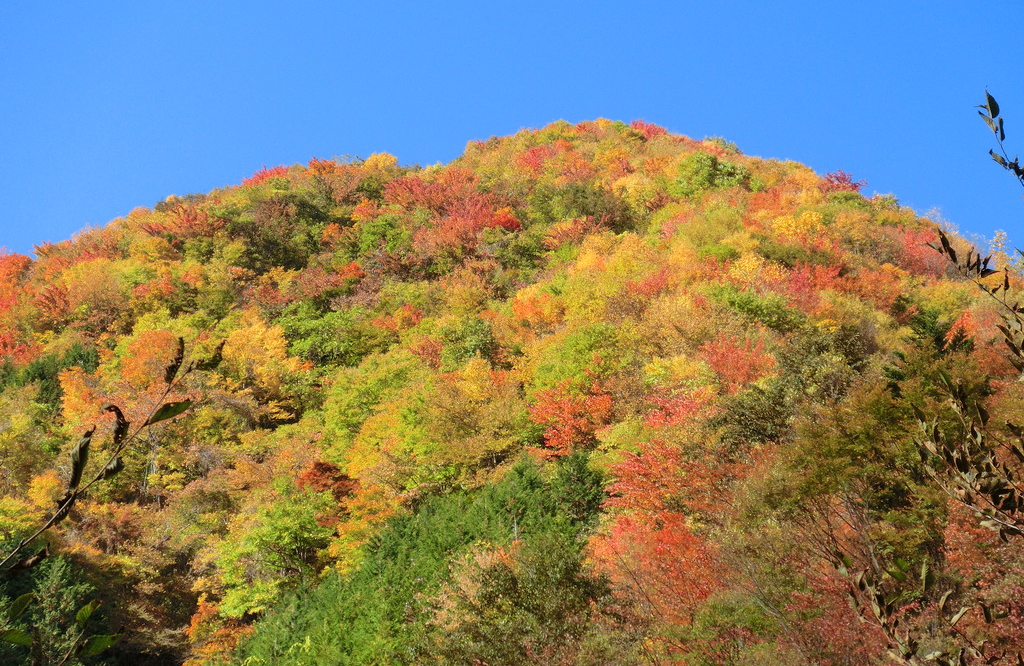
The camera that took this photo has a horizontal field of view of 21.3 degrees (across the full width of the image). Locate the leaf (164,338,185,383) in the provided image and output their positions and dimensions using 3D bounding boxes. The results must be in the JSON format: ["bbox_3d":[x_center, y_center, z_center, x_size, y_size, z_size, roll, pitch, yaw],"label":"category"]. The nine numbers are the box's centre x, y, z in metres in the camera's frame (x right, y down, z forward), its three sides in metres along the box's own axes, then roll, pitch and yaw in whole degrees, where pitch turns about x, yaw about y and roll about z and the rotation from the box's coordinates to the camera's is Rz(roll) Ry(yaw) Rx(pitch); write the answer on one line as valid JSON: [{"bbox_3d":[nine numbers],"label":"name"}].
[{"bbox_3d":[-0.496,0.040,4.000,0.020,0.070,0.020,16,0,-7],"label":"leaf"}]

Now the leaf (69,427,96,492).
[{"bbox_3d":[-0.631,0.184,4.000,0.027,0.104,0.025,20,0,-8],"label":"leaf"}]

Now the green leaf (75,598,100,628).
[{"bbox_3d":[-0.608,0.402,3.900,0.025,0.052,0.018,38,0,-3],"label":"green leaf"}]

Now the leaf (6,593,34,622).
[{"bbox_3d":[-0.704,0.393,3.900,0.026,0.055,0.018,44,0,-3],"label":"leaf"}]

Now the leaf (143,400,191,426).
[{"bbox_3d":[-0.505,0.117,4.000,0.077,0.026,0.020,-29,2,0],"label":"leaf"}]

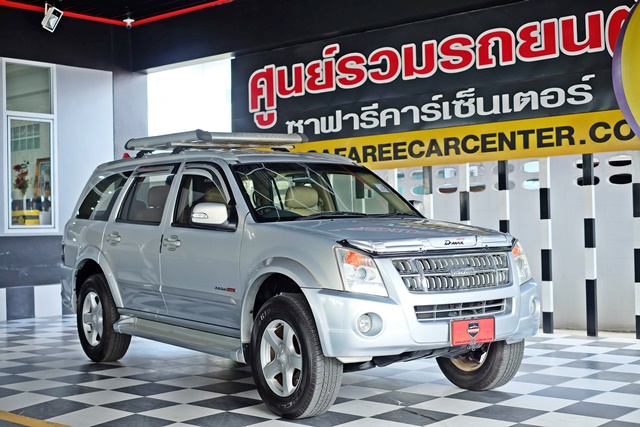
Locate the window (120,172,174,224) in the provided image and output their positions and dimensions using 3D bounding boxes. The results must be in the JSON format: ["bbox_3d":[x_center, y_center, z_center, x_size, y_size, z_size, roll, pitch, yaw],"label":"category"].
[{"bbox_3d":[-1.389,-0.124,7.544,0.045,0.450,0.900,24,-14,-32],"label":"window"}]

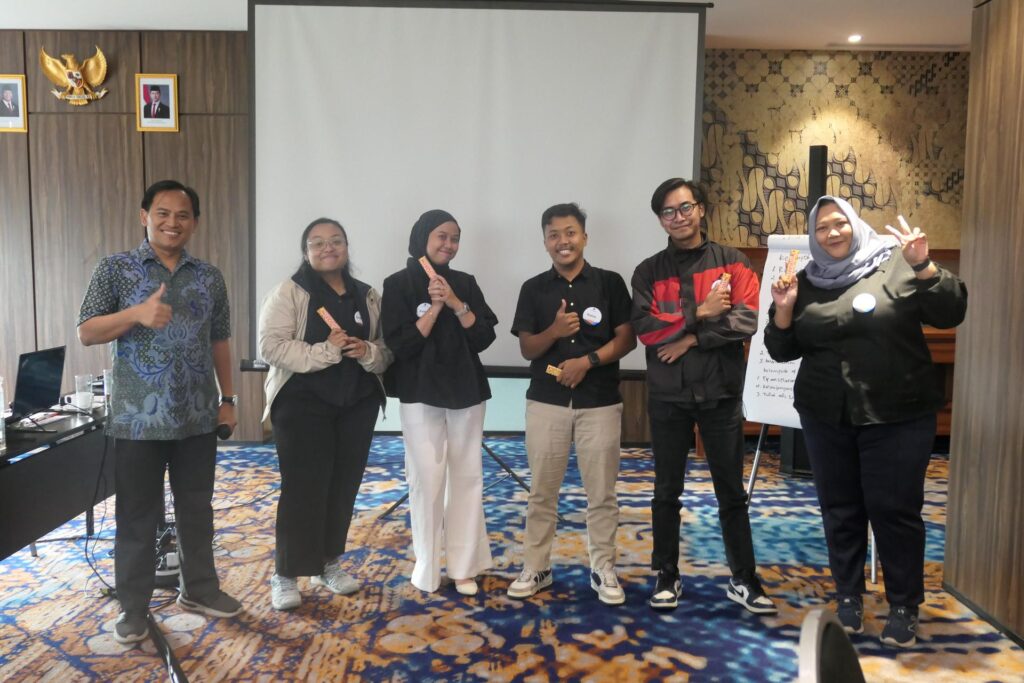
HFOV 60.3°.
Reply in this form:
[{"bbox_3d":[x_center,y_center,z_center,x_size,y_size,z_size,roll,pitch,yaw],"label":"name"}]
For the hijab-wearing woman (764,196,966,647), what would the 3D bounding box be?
[{"bbox_3d":[1.332,0.274,3.347,0.730,1.633,0.500,3,5,27],"label":"hijab-wearing woman"}]

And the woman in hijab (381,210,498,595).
[{"bbox_3d":[-0.305,0.248,3.747,0.500,1.595,0.410,0,5,-10],"label":"woman in hijab"}]

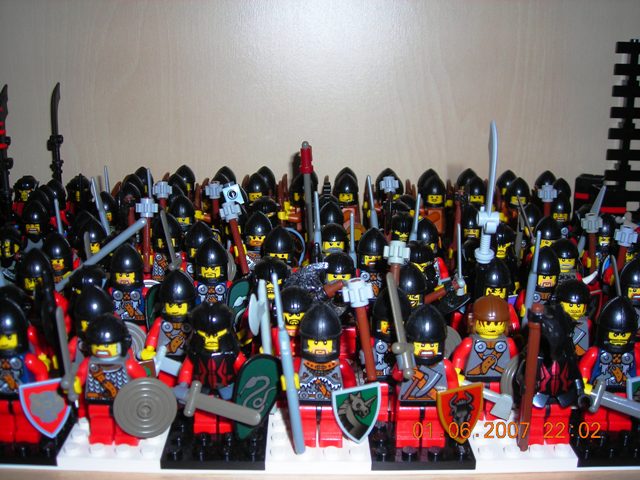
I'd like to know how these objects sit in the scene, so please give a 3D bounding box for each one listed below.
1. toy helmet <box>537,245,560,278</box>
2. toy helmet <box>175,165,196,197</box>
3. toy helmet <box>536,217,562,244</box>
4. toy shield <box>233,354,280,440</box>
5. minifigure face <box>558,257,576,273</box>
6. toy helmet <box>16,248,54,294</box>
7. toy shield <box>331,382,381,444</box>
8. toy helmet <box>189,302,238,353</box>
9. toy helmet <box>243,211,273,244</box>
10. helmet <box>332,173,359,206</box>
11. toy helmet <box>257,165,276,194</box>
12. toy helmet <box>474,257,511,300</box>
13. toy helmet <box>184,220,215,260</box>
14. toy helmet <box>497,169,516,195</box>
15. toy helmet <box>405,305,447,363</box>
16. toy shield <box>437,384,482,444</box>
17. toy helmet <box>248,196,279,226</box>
[{"bbox_3d":[0.088,0.010,0.298,0.012,0.016,0.013,1,16,2],"label":"toy helmet"},{"bbox_3d":[-0.079,-0.036,0.447,0.013,0.017,0.014,0,16,-4],"label":"toy helmet"},{"bbox_3d":[0.102,-0.002,0.337,0.013,0.015,0.013,8,19,24],"label":"toy helmet"},{"bbox_3d":[-0.019,0.048,0.235,0.015,0.028,0.005,9,12,-25],"label":"toy shield"},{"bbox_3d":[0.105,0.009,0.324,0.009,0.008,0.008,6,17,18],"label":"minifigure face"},{"bbox_3d":[-0.105,0.011,0.279,0.012,0.016,0.013,-4,16,-14],"label":"toy helmet"},{"bbox_3d":[0.011,0.052,0.227,0.015,0.018,0.004,6,17,20],"label":"toy shield"},{"bbox_3d":[-0.034,0.026,0.241,0.015,0.014,0.015,-1,17,-3],"label":"toy helmet"},{"bbox_3d":[-0.028,-0.005,0.344,0.013,0.017,0.014,2,16,2],"label":"toy helmet"},{"bbox_3d":[0.015,-0.029,0.430,0.013,0.017,0.014,2,16,2],"label":"helmet"},{"bbox_3d":[-0.031,-0.033,0.427,0.012,0.017,0.013,0,17,-1],"label":"toy helmet"},{"bbox_3d":[0.063,0.014,0.274,0.013,0.017,0.013,2,17,8],"label":"toy helmet"},{"bbox_3d":[-0.050,0.000,0.318,0.012,0.017,0.013,-1,17,-5],"label":"toy helmet"},{"bbox_3d":[0.104,-0.031,0.422,0.012,0.017,0.013,1,17,3],"label":"toy helmet"},{"bbox_3d":[0.033,0.028,0.235,0.013,0.017,0.014,4,16,10],"label":"toy helmet"},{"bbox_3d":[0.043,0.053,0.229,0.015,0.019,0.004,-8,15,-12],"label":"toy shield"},{"bbox_3d":[-0.027,-0.015,0.374,0.013,0.013,0.013,0,16,-3],"label":"toy helmet"}]

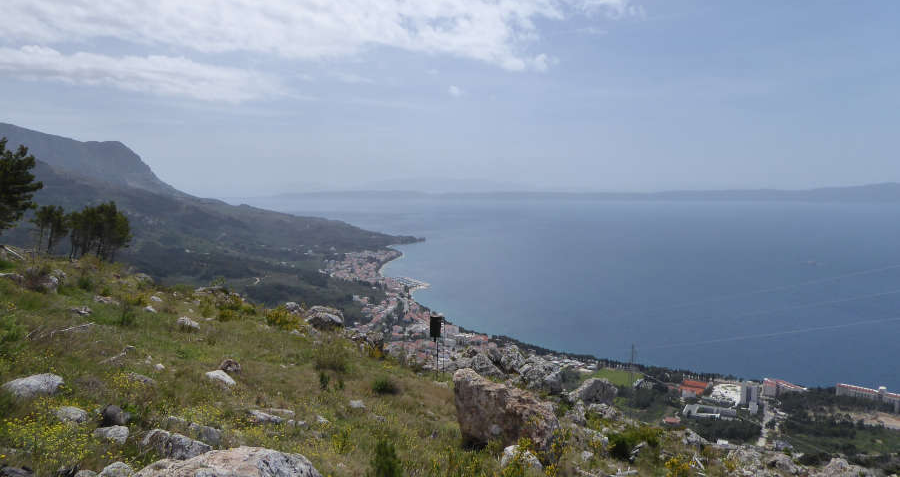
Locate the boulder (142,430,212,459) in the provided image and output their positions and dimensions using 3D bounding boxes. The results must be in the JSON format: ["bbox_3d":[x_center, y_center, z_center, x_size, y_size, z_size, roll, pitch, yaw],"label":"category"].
[{"bbox_3d":[-2.109,1.596,4.841,0.498,0.196,0.274,-2,5,-20],"label":"boulder"}]

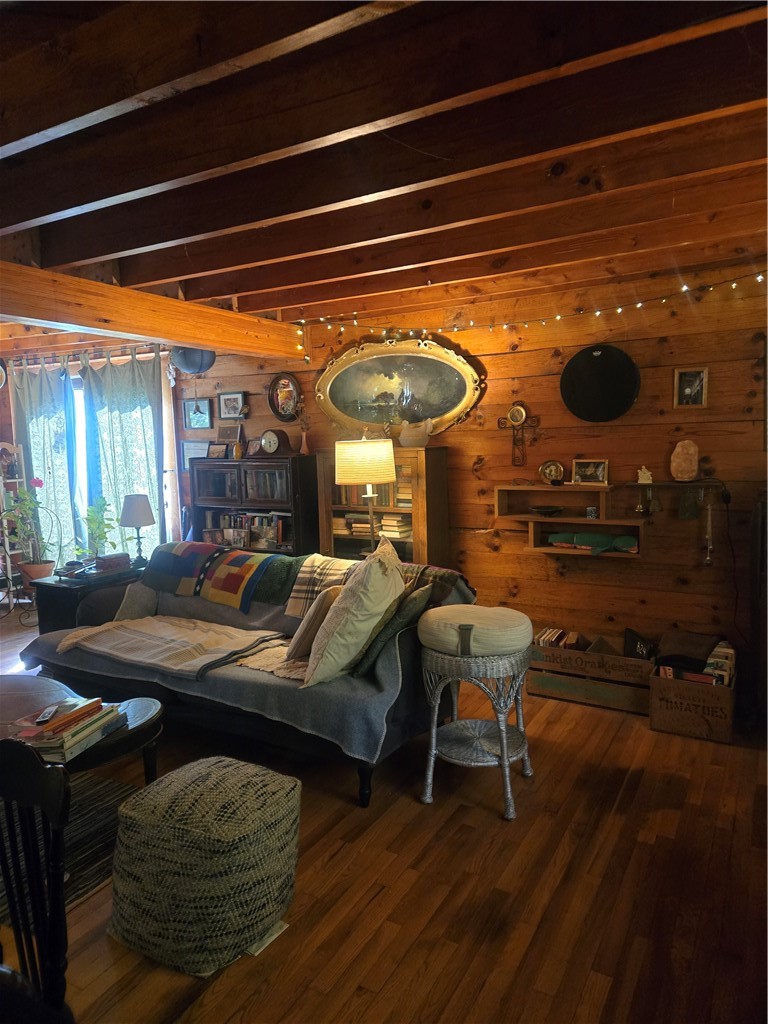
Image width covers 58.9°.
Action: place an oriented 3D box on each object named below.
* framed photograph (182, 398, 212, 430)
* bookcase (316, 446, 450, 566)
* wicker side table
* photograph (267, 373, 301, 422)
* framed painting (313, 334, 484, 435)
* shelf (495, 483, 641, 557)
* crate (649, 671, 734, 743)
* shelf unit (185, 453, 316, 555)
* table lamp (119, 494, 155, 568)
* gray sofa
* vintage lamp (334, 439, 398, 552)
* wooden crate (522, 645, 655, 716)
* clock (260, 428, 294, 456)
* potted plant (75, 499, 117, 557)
[{"bbox_3d":[-1.383,-0.718,5.030,0.266,0.227,0.035,1,7,29],"label":"framed photograph"},{"bbox_3d":[0.011,0.295,4.205,0.743,1.372,0.315,1,7,29],"label":"bookcase"},{"bbox_3d":[0.399,0.857,2.854,0.450,0.630,0.450,-2,6,0],"label":"wicker side table"},{"bbox_3d":[-0.705,-0.822,4.846,0.280,0.330,0.040,2,7,30],"label":"photograph"},{"bbox_3d":[0.054,-0.753,4.191,1.141,0.602,0.070,1,7,29],"label":"framed painting"},{"bbox_3d":[1.045,0.035,3.869,0.820,0.395,0.160,2,7,30],"label":"shelf"},{"bbox_3d":[1.514,0.897,3.318,0.350,0.263,0.399,1,7,29],"label":"crate"},{"bbox_3d":[-0.922,0.287,4.949,0.930,1.368,0.330,2,7,30],"label":"shelf unit"},{"bbox_3d":[-1.619,0.125,4.463,0.226,0.482,0.226,1,7,29],"label":"table lamp"},{"bbox_3d":[-0.770,0.697,3.598,2.270,0.850,0.950,2,7,30],"label":"gray sofa"},{"bbox_3d":[-0.076,0.309,3.964,0.360,1.495,0.360,2,7,30],"label":"vintage lamp"},{"bbox_3d":[1.130,0.863,3.667,0.654,0.284,0.287,1,7,29],"label":"wooden crate"},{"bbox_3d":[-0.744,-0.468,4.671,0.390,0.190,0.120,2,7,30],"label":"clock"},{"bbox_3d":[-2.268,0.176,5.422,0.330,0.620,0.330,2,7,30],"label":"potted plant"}]

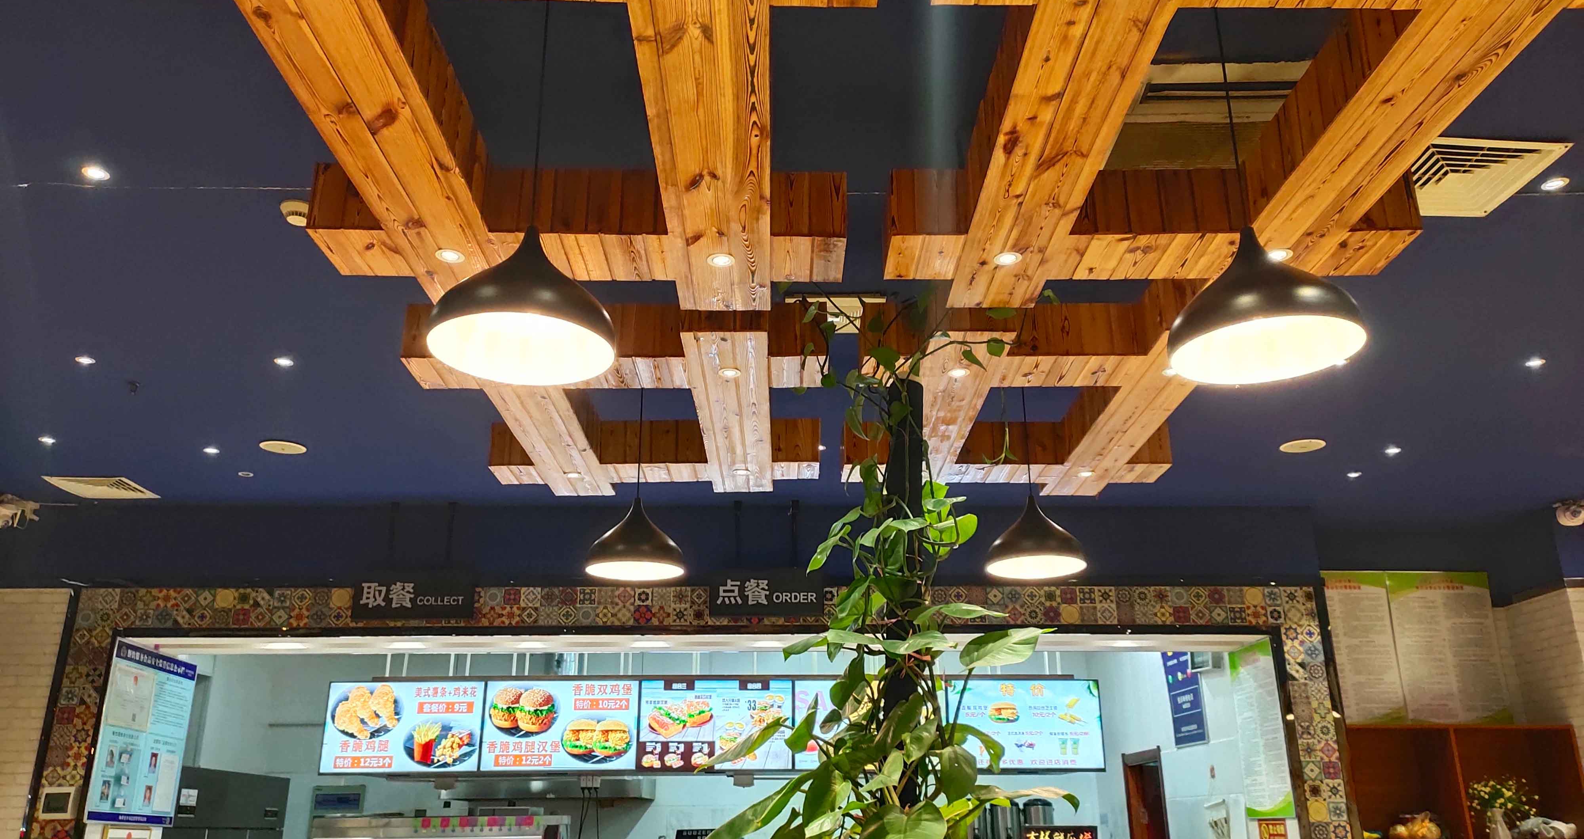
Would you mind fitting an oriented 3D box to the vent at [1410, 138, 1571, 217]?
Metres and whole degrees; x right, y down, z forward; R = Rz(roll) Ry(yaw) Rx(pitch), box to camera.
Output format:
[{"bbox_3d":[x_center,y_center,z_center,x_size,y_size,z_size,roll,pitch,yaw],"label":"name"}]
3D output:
[{"bbox_3d":[1.815,-0.636,2.860,0.385,0.035,0.375,0,-21,-1],"label":"vent"}]

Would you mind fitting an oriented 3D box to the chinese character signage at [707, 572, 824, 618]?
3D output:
[{"bbox_3d":[-0.136,0.917,5.594,0.605,0.255,0.050,0,-21,-1],"label":"chinese character signage"}]

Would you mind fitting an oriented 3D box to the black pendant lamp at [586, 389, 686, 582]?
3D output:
[{"bbox_3d":[-0.556,0.160,3.873,0.355,0.815,0.355,0,-21,-1],"label":"black pendant lamp"}]

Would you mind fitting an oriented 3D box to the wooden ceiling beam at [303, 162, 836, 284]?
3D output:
[{"bbox_3d":[-0.553,-0.531,2.877,1.383,0.198,0.251,1,-20,-2],"label":"wooden ceiling beam"}]

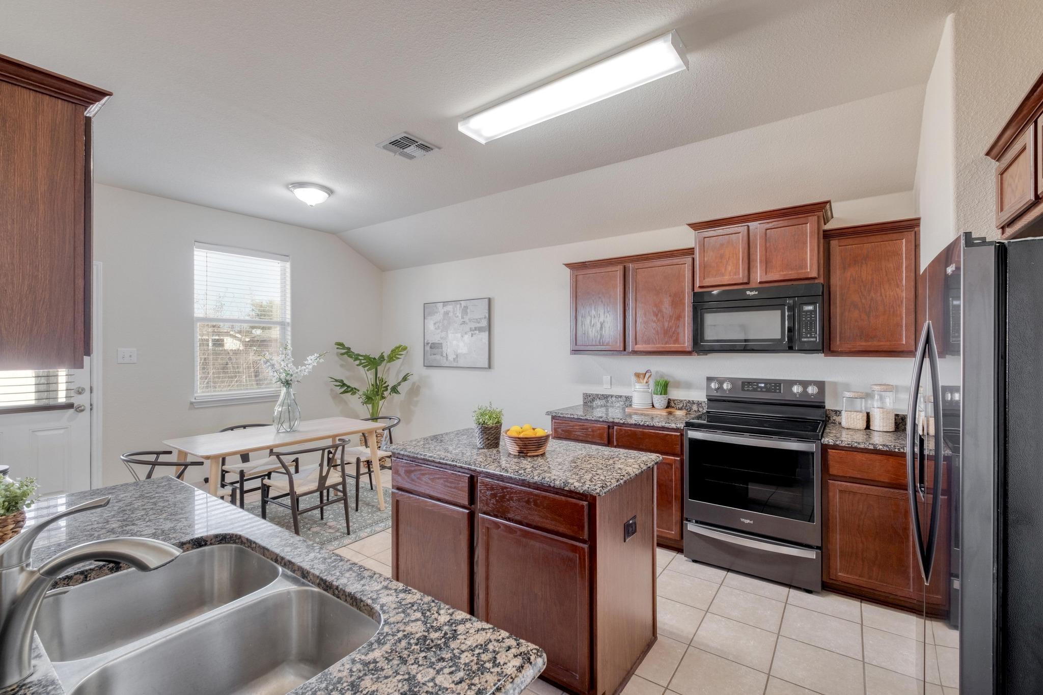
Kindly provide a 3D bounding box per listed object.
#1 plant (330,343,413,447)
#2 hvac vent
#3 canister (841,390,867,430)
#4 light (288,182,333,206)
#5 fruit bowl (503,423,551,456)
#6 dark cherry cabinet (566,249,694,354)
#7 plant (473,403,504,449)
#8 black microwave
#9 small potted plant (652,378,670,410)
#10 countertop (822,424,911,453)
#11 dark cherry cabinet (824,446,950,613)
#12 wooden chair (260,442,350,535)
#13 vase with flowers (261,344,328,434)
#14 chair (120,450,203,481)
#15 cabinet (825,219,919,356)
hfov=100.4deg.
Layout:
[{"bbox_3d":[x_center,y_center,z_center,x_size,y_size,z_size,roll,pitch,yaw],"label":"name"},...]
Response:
[{"bbox_3d":[-1.787,0.673,5.217,0.780,1.501,0.780,0,0,35],"label":"plant"},{"bbox_3d":[-0.736,-1.311,2.836,0.300,0.025,0.290,0,0,35],"label":"hvac vent"},{"bbox_3d":[2.166,0.408,2.834,0.128,0.237,0.128,0,0,35],"label":"canister"},{"bbox_3d":[-1.760,-1.257,3.630,0.336,0.125,0.336,0,0,35],"label":"light"},{"bbox_3d":[0.026,0.459,2.178,0.237,0.125,0.237,0,0,0],"label":"fruit bowl"},{"bbox_3d":[0.927,-0.331,3.645,1.110,0.797,0.350,0,0,35],"label":"dark cherry cabinet"},{"bbox_3d":[-0.175,0.404,2.289,0.156,0.237,0.156,0,0,0],"label":"plant"},{"bbox_3d":[1.651,-0.173,3.036,0.760,0.437,0.425,0,0,36],"label":"black microwave"},{"bbox_3d":[1.146,0.381,3.570,0.132,0.250,0.132,0,0,35],"label":"small potted plant"},{"bbox_3d":[2.088,0.539,2.581,0.480,0.038,0.650,0,0,36],"label":"countertop"},{"bbox_3d":[2.101,0.997,2.590,0.480,0.877,0.620,0,0,36],"label":"dark cherry cabinet"},{"bbox_3d":[-1.604,1.073,3.294,0.520,0.725,0.530,0,0,36],"label":"wooden chair"},{"bbox_3d":[-1.885,0.335,3.580,0.450,0.700,0.450,0,0,36],"label":"vase with flowers"},{"bbox_3d":[-2.334,1.070,2.933,0.530,0.730,0.520,0,0,36],"label":"chair"},{"bbox_3d":[2.198,-0.334,2.752,0.454,0.797,0.350,0,0,35],"label":"cabinet"}]

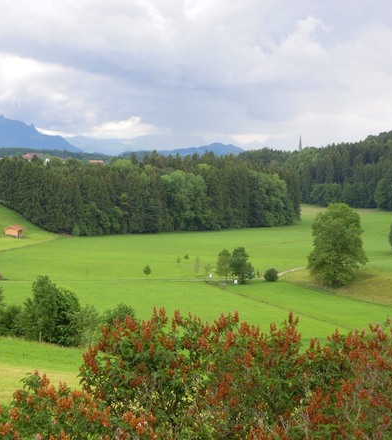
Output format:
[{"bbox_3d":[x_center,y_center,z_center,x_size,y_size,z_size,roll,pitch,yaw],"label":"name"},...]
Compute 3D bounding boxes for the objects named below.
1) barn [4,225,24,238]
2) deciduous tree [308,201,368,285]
[{"bbox_3d":[-55.696,3.525,385.000,5.000,4.150,4.800,1,3,10],"label":"barn"},{"bbox_3d":[31.047,5.474,275.000,12.900,18.400,12.700,0,3,0],"label":"deciduous tree"}]

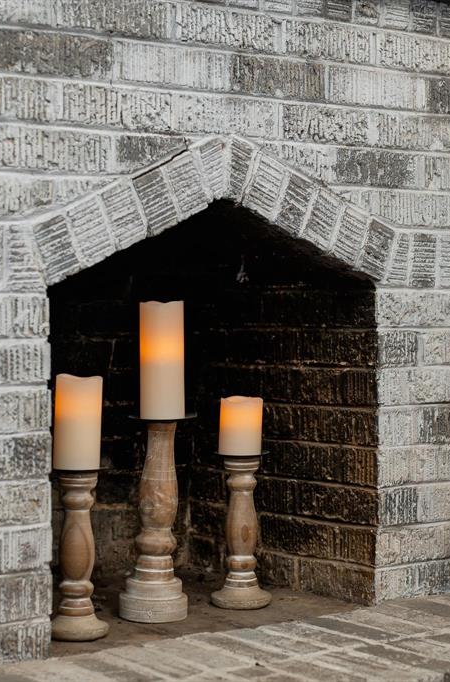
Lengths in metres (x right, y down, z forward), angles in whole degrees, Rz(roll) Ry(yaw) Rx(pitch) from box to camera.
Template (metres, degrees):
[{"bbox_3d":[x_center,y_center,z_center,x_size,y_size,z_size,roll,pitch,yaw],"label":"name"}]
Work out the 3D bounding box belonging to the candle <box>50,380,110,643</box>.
[{"bbox_3d":[-0.240,0.266,2.536,0.106,0.419,0.106,0,2,0],"label":"candle"}]

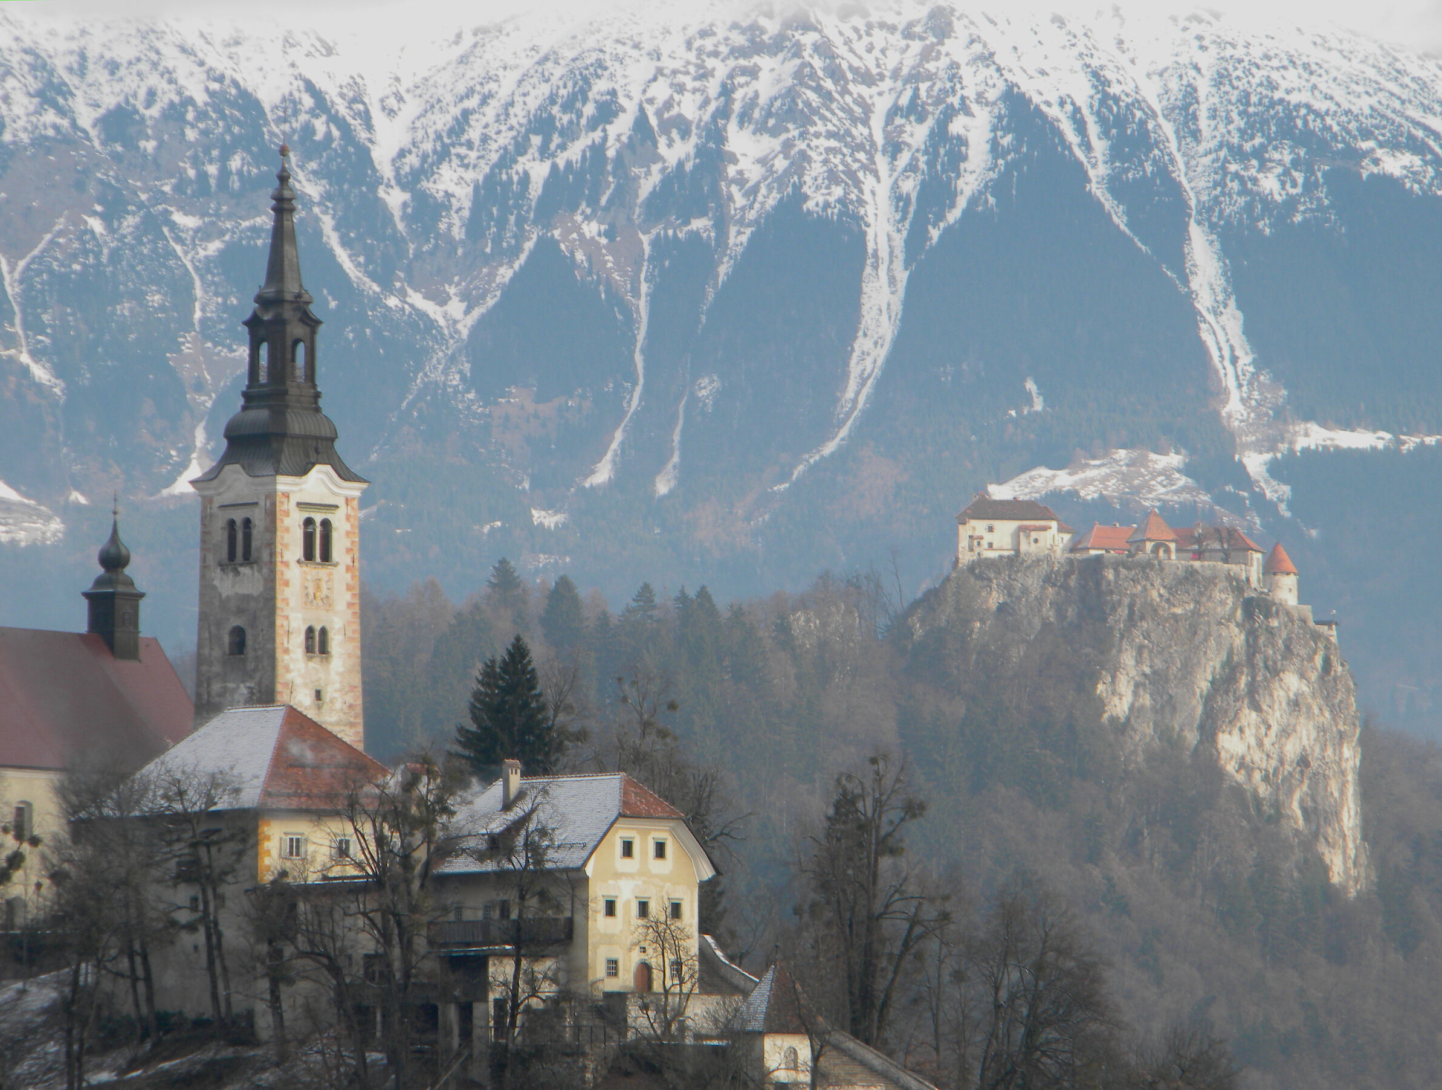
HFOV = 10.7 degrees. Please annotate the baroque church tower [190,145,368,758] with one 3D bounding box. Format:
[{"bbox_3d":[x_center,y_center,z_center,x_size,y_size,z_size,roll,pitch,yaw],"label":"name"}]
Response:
[{"bbox_3d":[-29.968,-1.655,521.136,8.700,51.000,8.700,4,-6,-42],"label":"baroque church tower"}]

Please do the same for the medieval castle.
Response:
[{"bbox_3d":[92.195,4.803,1667.446,80.000,31.000,45.000,0,-4,-6],"label":"medieval castle"}]

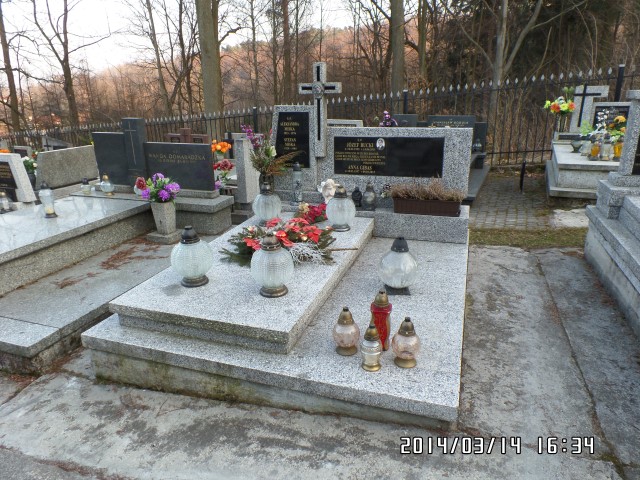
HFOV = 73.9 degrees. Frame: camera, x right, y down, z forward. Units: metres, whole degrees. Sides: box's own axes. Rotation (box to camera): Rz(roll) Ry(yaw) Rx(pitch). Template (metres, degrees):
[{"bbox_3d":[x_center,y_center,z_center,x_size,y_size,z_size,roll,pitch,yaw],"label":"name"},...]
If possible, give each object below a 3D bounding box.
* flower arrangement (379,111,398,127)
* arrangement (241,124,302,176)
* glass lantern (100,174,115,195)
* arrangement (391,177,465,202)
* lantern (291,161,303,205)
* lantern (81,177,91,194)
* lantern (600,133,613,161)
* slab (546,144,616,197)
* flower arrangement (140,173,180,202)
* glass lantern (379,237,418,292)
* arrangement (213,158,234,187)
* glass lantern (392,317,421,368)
[{"bbox_3d":[0.979,-1.707,6.075,0.286,0.264,0.253,5,20,19],"label":"flower arrangement"},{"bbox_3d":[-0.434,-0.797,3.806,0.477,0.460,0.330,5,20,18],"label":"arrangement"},{"bbox_3d":[-2.303,-0.598,4.628,0.132,0.232,0.132,5,20,18],"label":"glass lantern"},{"bbox_3d":[0.917,-0.438,3.653,0.623,0.170,0.210,5,19,19],"label":"arrangement"},{"bbox_3d":[-0.220,-0.515,3.879,0.100,0.393,0.100,5,20,18],"label":"lantern"},{"bbox_3d":[-2.630,-0.614,4.786,0.101,0.180,0.101,5,20,18],"label":"lantern"},{"bbox_3d":[3.544,-1.158,5.258,0.127,0.319,0.127,5,20,19],"label":"lantern"},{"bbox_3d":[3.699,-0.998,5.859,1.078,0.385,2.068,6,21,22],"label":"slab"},{"bbox_3d":[-1.563,-0.515,4.167,0.343,0.288,0.292,5,19,19],"label":"flower arrangement"},{"bbox_3d":[0.487,0.149,2.636,0.239,0.351,0.239,5,19,19],"label":"glass lantern"},{"bbox_3d":[-1.065,-0.734,4.694,0.265,0.345,0.212,5,20,18],"label":"arrangement"},{"bbox_3d":[0.361,0.423,1.769,0.120,0.222,0.120,5,20,19],"label":"glass lantern"}]

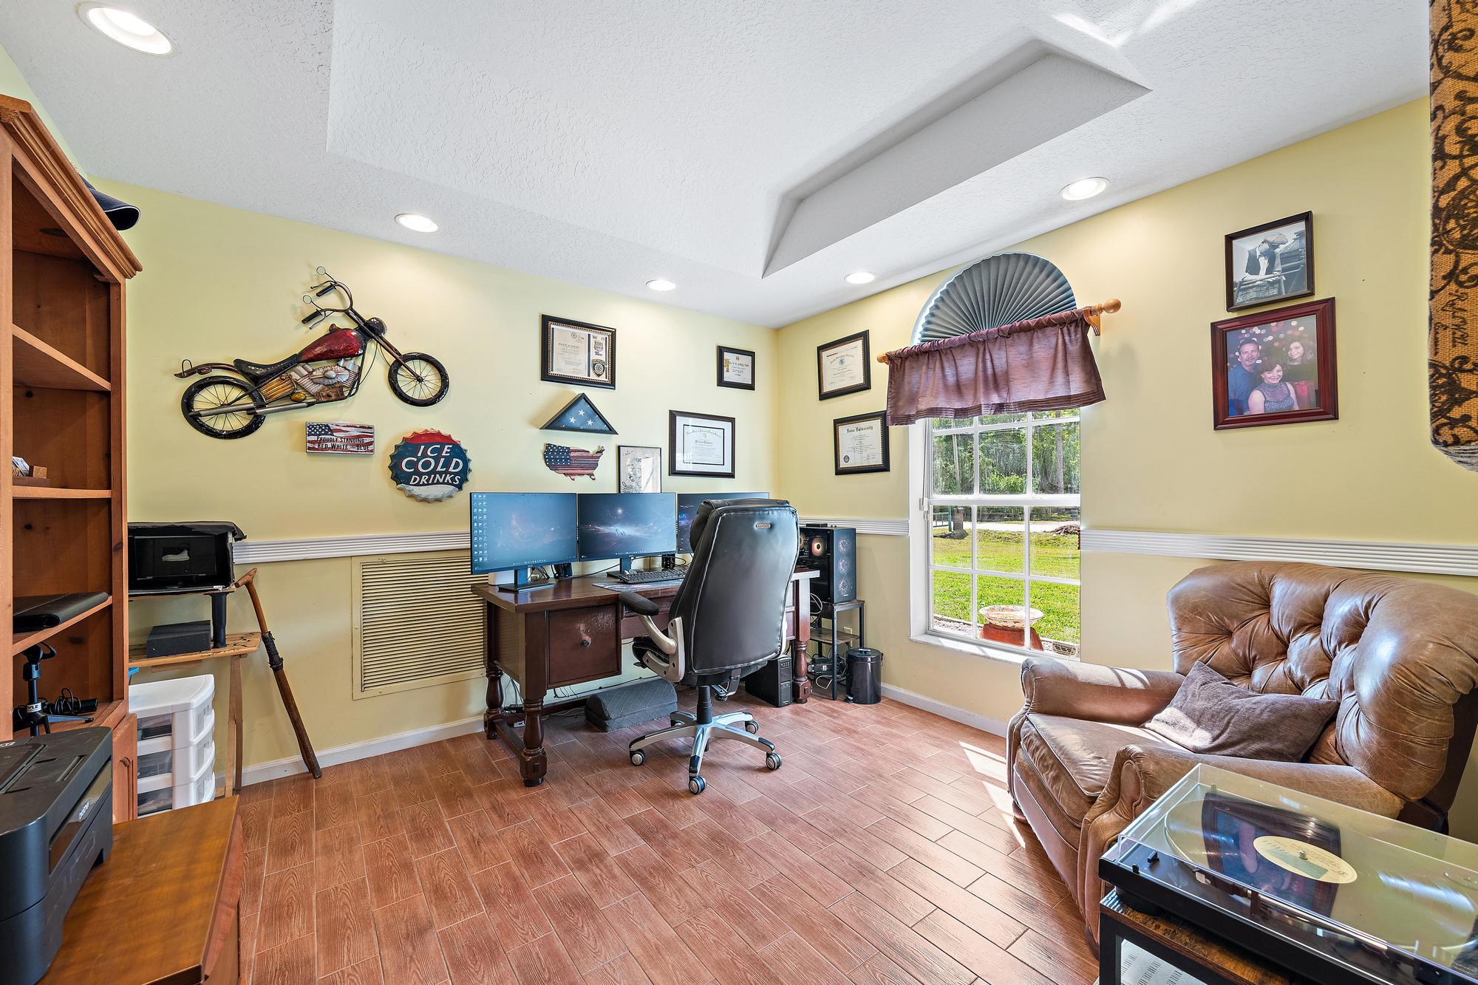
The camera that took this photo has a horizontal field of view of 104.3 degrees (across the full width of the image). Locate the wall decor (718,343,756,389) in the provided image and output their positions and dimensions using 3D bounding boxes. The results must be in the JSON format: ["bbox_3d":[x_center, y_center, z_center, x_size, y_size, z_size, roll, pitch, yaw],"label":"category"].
[{"bbox_3d":[-0.020,-0.855,3.994,0.326,0.272,0.022,0,0,-37],"label":"wall decor"}]

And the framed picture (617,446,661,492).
[{"bbox_3d":[-0.605,-0.095,3.539,0.294,0.370,0.020,0,0,-37],"label":"framed picture"}]

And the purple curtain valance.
[{"bbox_3d":[1.196,-0.581,2.864,0.090,0.426,1.120,0,0,-37],"label":"purple curtain valance"}]

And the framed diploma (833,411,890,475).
[{"bbox_3d":[0.764,-0.297,3.573,0.025,0.363,0.428,0,0,-37],"label":"framed diploma"}]

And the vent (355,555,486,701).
[{"bbox_3d":[-1.536,0.633,2.836,0.607,0.687,0.025,0,0,-37],"label":"vent"}]

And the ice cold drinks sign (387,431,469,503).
[{"bbox_3d":[-1.516,-0.130,2.833,0.359,0.357,0.040,0,0,-37],"label":"ice cold drinks sign"}]

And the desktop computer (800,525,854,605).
[{"bbox_3d":[0.519,0.448,3.654,0.205,0.447,0.420,0,0,-37],"label":"desktop computer"}]

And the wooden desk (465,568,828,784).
[{"bbox_3d":[-0.441,0.850,3.148,1.715,0.767,0.730,0,0,-37],"label":"wooden desk"}]

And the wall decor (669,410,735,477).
[{"bbox_3d":[-0.241,-0.309,3.821,0.522,0.417,0.030,0,0,-37],"label":"wall decor"}]

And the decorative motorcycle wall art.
[{"bbox_3d":[-1.842,-0.612,2.577,0.990,0.783,0.090,0,0,-37],"label":"decorative motorcycle wall art"}]

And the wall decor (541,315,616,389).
[{"bbox_3d":[-0.919,-0.794,3.314,0.443,0.364,0.030,0,0,-37],"label":"wall decor"}]

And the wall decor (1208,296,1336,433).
[{"bbox_3d":[1.911,-0.443,2.059,0.030,0.408,0.327,0,0,-37],"label":"wall decor"}]

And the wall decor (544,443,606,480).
[{"bbox_3d":[-0.940,-0.170,3.285,0.362,0.208,0.020,0,0,-37],"label":"wall decor"}]

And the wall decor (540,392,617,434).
[{"bbox_3d":[-0.908,-0.450,3.279,0.438,0.222,0.075,0,0,-37],"label":"wall decor"}]

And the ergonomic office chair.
[{"bbox_3d":[-0.117,0.632,2.688,0.700,1.200,0.760,0,0,-35],"label":"ergonomic office chair"}]

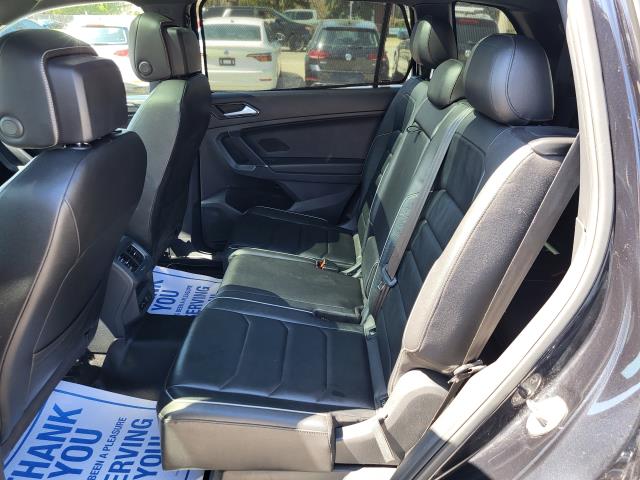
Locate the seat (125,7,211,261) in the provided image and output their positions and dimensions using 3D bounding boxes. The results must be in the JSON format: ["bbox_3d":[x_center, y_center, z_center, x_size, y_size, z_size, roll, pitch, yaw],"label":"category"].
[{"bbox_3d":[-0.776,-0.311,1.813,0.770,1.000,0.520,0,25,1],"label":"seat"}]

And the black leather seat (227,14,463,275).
[{"bbox_3d":[0.056,-0.325,1.813,0.805,0.925,0.510,0,25,1],"label":"black leather seat"}]

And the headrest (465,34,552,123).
[{"bbox_3d":[0.383,-0.338,0.987,0.125,0.165,0.255,-5,24,3],"label":"headrest"}]

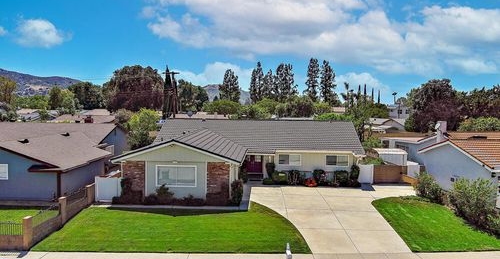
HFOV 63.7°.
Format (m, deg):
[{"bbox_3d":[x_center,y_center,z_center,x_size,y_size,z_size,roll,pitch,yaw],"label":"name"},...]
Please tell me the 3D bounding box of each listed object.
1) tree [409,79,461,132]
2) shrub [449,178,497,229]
[{"bbox_3d":[27.496,-2.520,60.000,7.750,9.830,7.750,1,4,4],"label":"tree"},{"bbox_3d":[13.218,4.151,23.714,2.550,2.400,2.400,1,4,3],"label":"shrub"}]

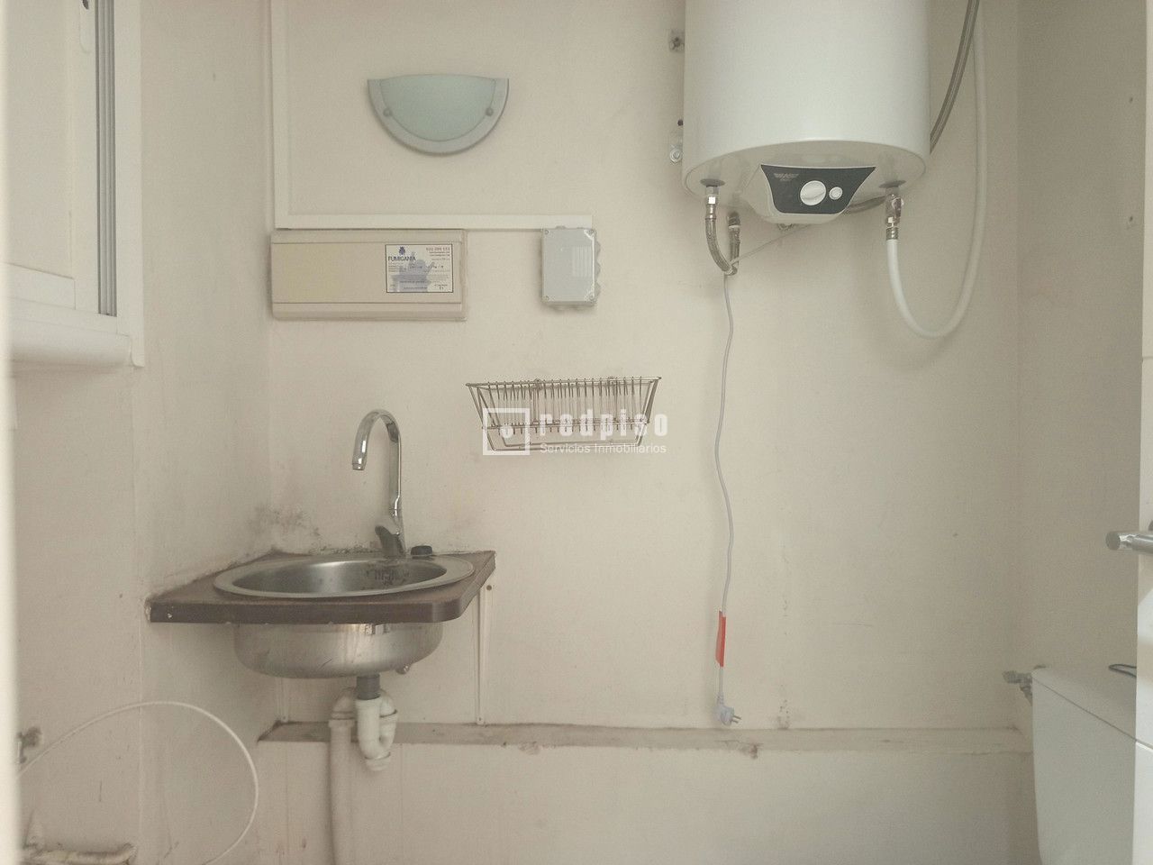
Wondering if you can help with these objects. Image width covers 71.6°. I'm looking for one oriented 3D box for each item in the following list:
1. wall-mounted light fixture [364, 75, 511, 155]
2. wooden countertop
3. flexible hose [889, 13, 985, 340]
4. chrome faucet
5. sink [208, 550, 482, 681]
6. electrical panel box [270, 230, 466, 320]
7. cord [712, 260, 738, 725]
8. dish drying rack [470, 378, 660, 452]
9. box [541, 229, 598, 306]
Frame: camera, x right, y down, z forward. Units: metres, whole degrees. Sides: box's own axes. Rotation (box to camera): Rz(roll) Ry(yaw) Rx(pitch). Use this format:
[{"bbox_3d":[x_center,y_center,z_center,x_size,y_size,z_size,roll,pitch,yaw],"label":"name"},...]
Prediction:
[{"bbox_3d":[-0.290,-0.669,1.687,0.300,0.158,0.083,0,1,0],"label":"wall-mounted light fixture"},{"bbox_3d":[-0.423,0.282,1.505,0.489,0.034,0.484,0,1,0],"label":"wooden countertop"},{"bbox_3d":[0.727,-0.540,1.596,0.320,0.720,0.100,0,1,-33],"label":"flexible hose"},{"bbox_3d":[-0.408,0.106,1.627,0.055,0.307,0.190,1,1,17],"label":"chrome faucet"},{"bbox_3d":[-0.433,0.341,1.521,0.475,0.162,0.475,0,1,0],"label":"sink"},{"bbox_3d":[-0.441,-0.338,1.701,0.408,0.190,0.070,0,1,0],"label":"electrical panel box"},{"bbox_3d":[0.311,0.138,1.663,0.058,0.942,0.060,0,1,0],"label":"cord"},{"bbox_3d":[-0.020,-0.032,1.605,0.360,0.130,0.250,-2,1,1],"label":"dish drying rack"},{"bbox_3d":[-0.012,-0.352,1.699,0.118,0.160,0.070,0,1,0],"label":"box"}]

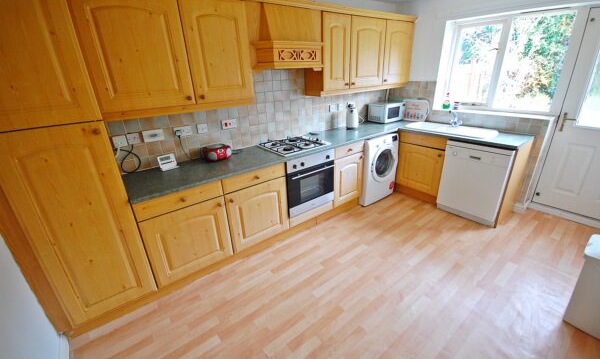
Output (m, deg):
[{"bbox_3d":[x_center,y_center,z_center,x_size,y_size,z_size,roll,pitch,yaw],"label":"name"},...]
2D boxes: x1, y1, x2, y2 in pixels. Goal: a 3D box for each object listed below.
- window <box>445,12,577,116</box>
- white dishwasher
[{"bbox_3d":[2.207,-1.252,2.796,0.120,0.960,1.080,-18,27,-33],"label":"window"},{"bbox_3d":[2.056,-0.024,2.848,0.550,0.838,0.597,-18,27,-33],"label":"white dishwasher"}]

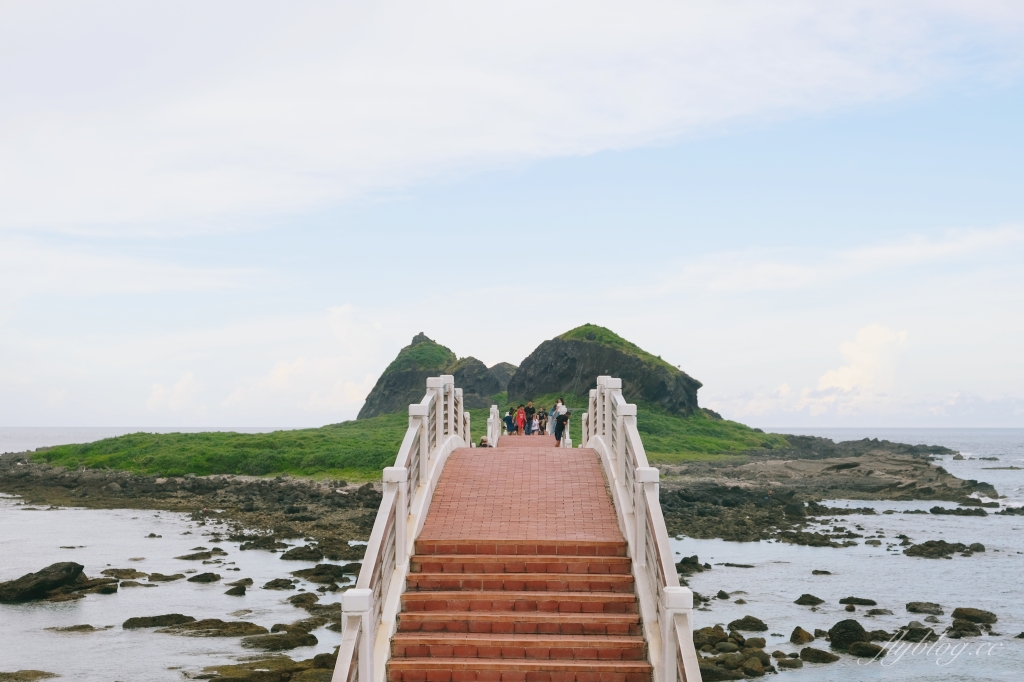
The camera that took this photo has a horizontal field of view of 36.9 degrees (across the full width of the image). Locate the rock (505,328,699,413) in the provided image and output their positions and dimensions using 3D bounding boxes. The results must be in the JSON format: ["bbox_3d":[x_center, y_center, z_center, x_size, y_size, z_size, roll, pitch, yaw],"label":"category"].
[{"bbox_3d":[33.369,11.003,553.887,68.585,33.116,51.439,0,-3,3],"label":"rock"}]

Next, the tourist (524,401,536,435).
[{"bbox_3d":[0.855,3.623,70.954,0.520,1.700,0.360,0,-3,2],"label":"tourist"}]

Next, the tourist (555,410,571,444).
[{"bbox_3d":[2.137,3.755,64.959,0.660,1.500,0.520,0,-3,0],"label":"tourist"}]

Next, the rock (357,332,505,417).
[{"bbox_3d":[-30.097,13.273,574.058,54.400,32.034,43.520,0,-3,-3],"label":"rock"}]

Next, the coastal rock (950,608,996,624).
[{"bbox_3d":[21.075,12.546,70.135,2.060,0.649,1.236,-1,-3,17],"label":"coastal rock"}]

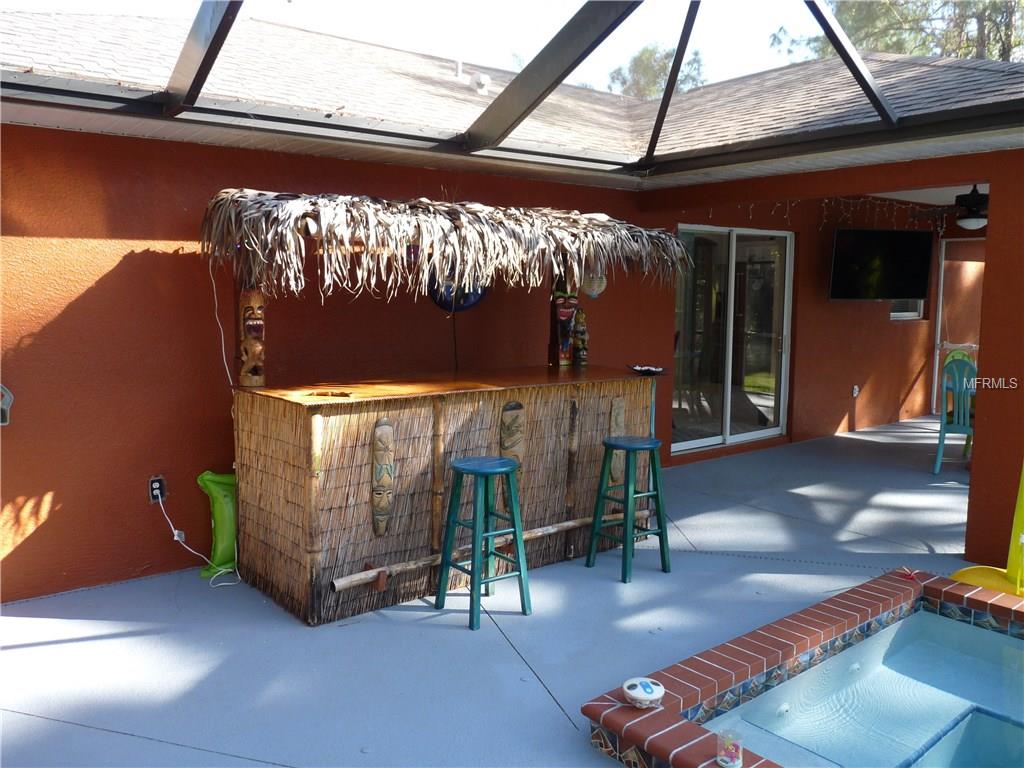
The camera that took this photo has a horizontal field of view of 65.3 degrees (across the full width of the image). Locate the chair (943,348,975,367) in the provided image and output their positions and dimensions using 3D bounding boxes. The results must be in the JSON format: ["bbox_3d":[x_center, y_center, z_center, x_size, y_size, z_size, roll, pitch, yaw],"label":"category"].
[{"bbox_3d":[4.223,0.177,7.603,0.500,0.975,0.570,4,8,32],"label":"chair"}]

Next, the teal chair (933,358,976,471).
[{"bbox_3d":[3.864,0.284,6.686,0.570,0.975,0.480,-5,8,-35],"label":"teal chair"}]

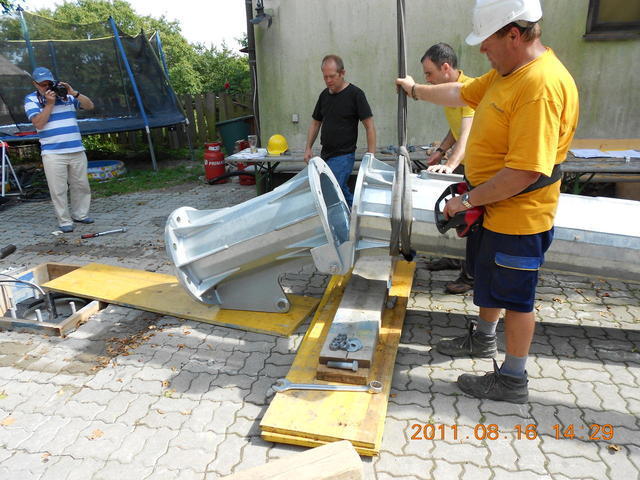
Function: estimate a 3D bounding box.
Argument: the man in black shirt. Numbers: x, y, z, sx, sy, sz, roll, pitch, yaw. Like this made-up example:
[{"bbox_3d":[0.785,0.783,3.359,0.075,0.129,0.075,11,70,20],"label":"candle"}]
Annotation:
[{"bbox_3d":[0.181,-0.687,4.093,0.580,1.662,0.420,1,18,11],"label":"man in black shirt"}]

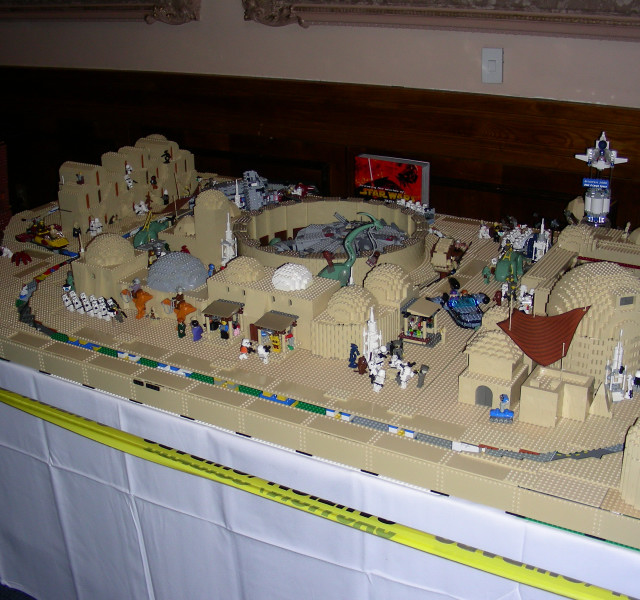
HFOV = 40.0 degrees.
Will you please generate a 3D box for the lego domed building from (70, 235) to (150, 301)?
[{"bbox_3d":[-0.489,-0.088,2.069,0.136,0.141,0.130,11,27,28],"label":"lego domed building"}]

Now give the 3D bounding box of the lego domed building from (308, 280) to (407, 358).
[{"bbox_3d":[0.071,0.036,1.747,0.132,0.128,0.131,11,27,28],"label":"lego domed building"}]

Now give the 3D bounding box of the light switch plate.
[{"bbox_3d":[0.548,-0.744,2.796,0.070,0.115,0.010,12,27,29],"label":"light switch plate"}]

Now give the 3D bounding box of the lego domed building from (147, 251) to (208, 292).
[{"bbox_3d":[-0.322,-0.073,1.969,0.136,0.067,0.136,-2,24,1],"label":"lego domed building"}]

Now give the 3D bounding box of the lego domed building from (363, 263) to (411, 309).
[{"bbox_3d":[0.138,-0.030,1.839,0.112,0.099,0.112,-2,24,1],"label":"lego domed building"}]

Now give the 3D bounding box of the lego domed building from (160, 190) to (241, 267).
[{"bbox_3d":[-0.286,-0.194,2.220,0.184,0.200,0.144,11,27,28],"label":"lego domed building"}]

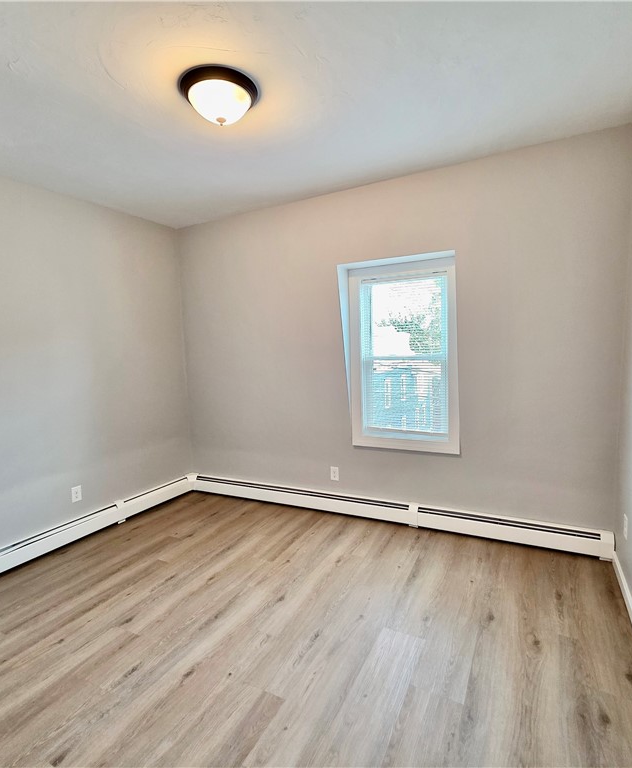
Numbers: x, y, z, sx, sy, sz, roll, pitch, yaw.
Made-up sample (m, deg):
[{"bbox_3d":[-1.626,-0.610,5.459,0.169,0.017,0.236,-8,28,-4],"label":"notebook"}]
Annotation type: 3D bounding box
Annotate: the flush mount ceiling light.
[{"bbox_3d":[-0.417,-1.203,1.689,0.330,0.133,0.330,-2,6,0],"label":"flush mount ceiling light"}]

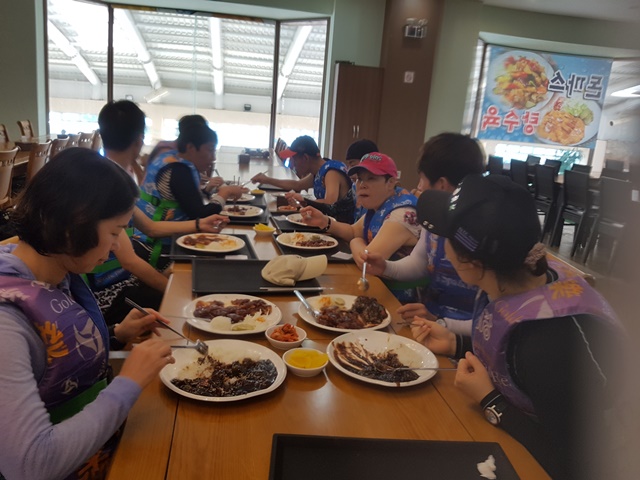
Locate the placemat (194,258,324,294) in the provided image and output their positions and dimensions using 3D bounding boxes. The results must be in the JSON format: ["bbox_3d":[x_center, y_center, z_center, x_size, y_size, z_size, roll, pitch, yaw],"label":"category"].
[{"bbox_3d":[-0.223,0.124,1.631,0.410,0.020,0.325,1,15,-16],"label":"placemat"}]

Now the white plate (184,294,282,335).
[{"bbox_3d":[-0.230,0.206,1.293,0.265,0.028,0.265,2,15,-12],"label":"white plate"}]

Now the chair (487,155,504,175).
[{"bbox_3d":[2.816,-0.775,7.268,0.520,0.930,0.420,2,15,-11],"label":"chair"}]

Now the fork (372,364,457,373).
[{"bbox_3d":[0.217,0.283,1.050,0.200,0.022,0.026,-2,14,3],"label":"fork"}]

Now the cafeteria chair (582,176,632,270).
[{"bbox_3d":[3.228,-0.159,5.062,0.520,0.930,0.420,2,15,-11],"label":"cafeteria chair"}]

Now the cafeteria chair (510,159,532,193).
[{"bbox_3d":[2.921,-0.618,6.705,0.520,0.930,0.420,2,15,-11],"label":"cafeteria chair"}]

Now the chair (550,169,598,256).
[{"bbox_3d":[3.126,-0.312,5.610,0.520,0.930,0.420,2,15,-11],"label":"chair"}]

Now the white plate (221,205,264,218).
[{"bbox_3d":[-0.442,-0.153,2.630,0.270,0.025,0.270,2,15,-11],"label":"white plate"}]

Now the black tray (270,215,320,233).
[{"bbox_3d":[-0.061,-0.077,2.468,0.325,0.020,0.390,2,15,-13],"label":"black tray"}]

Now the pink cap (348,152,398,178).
[{"bbox_3d":[0.244,-0.334,2.170,0.250,0.125,0.172,-6,18,-38],"label":"pink cap"}]

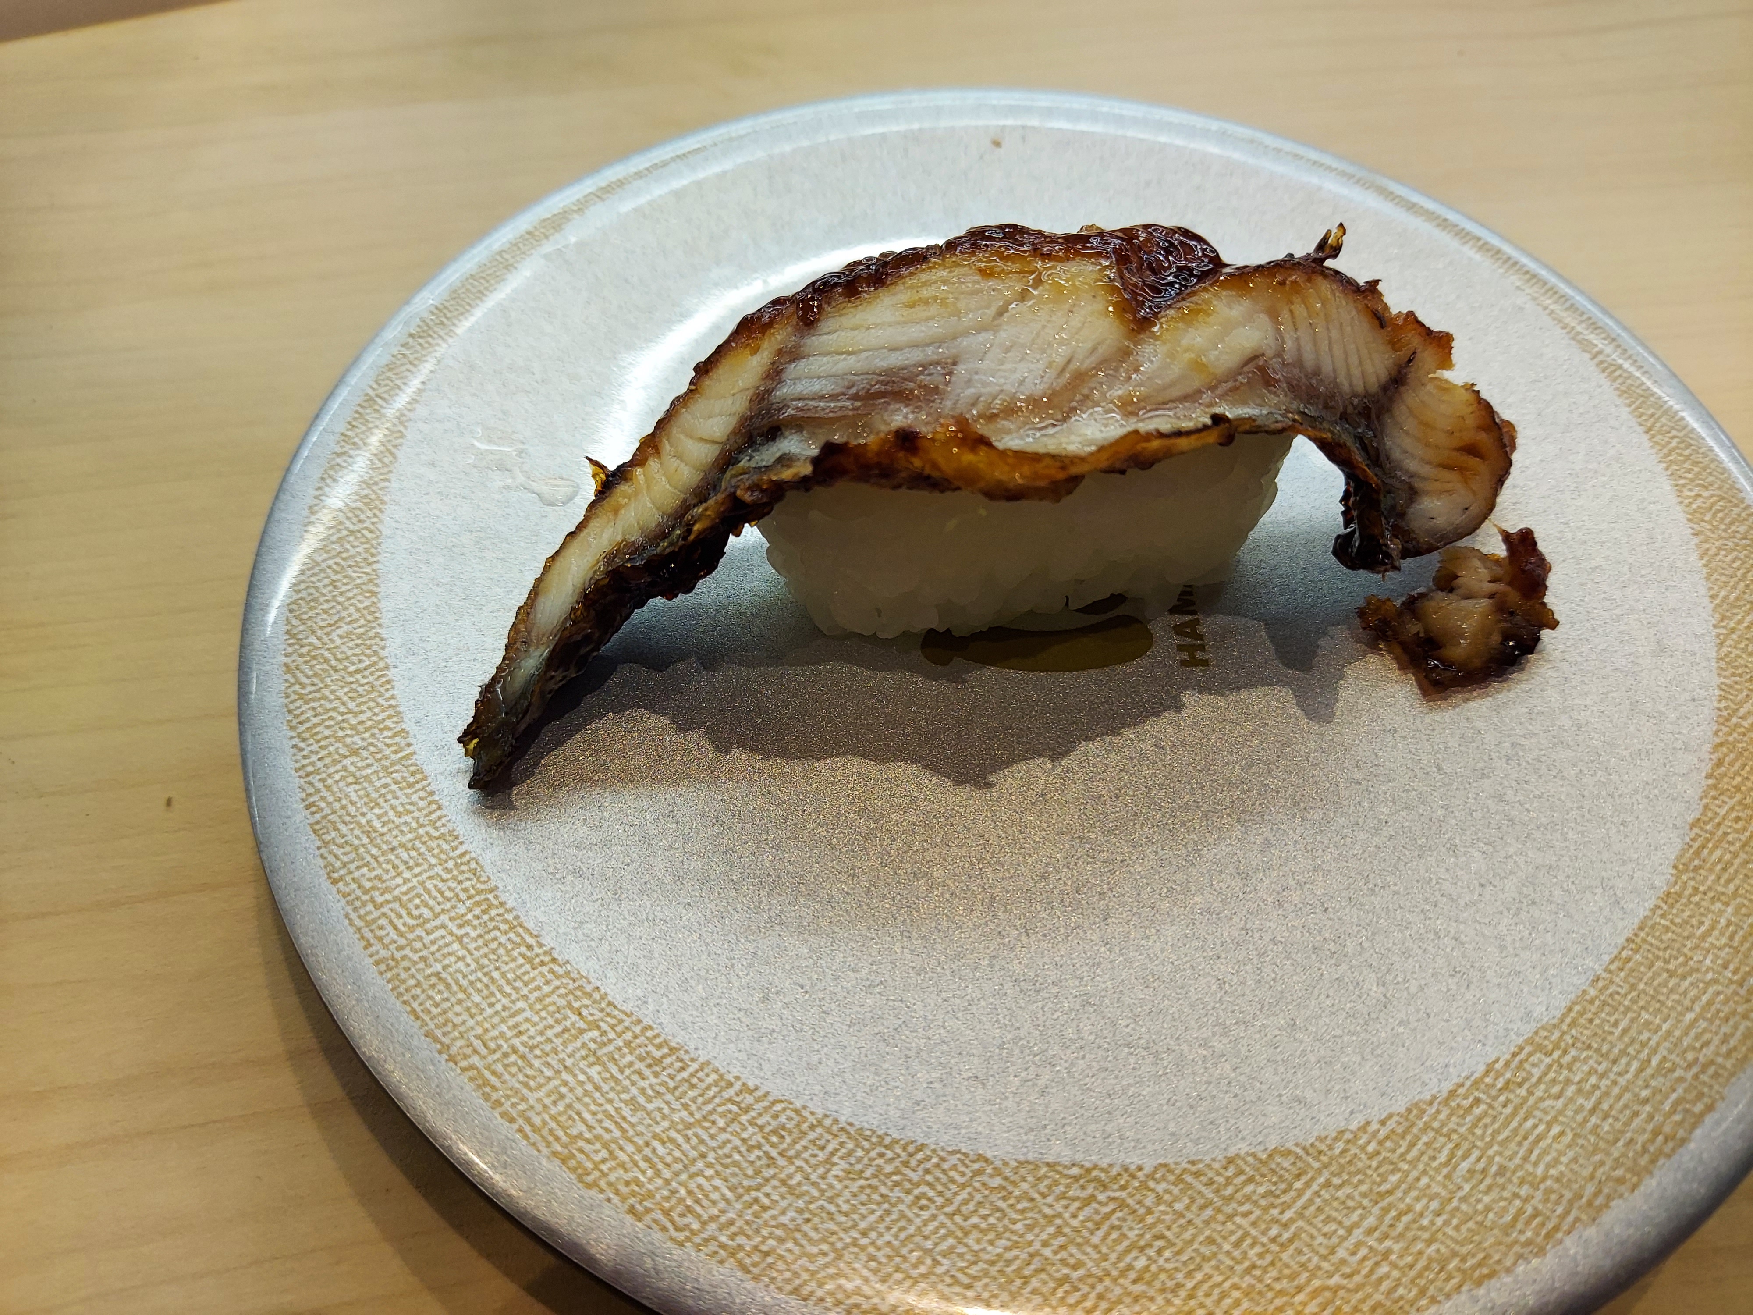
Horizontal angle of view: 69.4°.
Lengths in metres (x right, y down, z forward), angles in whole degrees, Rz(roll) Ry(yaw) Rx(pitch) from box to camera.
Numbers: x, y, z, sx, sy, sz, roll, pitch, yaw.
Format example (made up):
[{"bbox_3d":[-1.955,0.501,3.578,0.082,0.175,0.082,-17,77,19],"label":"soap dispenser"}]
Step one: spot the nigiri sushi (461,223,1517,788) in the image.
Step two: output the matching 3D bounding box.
[{"bbox_3d":[0.011,-0.019,0.109,0.096,0.033,0.026,-12,58,-10],"label":"nigiri sushi"}]

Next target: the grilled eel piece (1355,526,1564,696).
[{"bbox_3d":[0.054,-0.006,0.116,0.018,0.009,0.013,-16,59,-12],"label":"grilled eel piece"}]

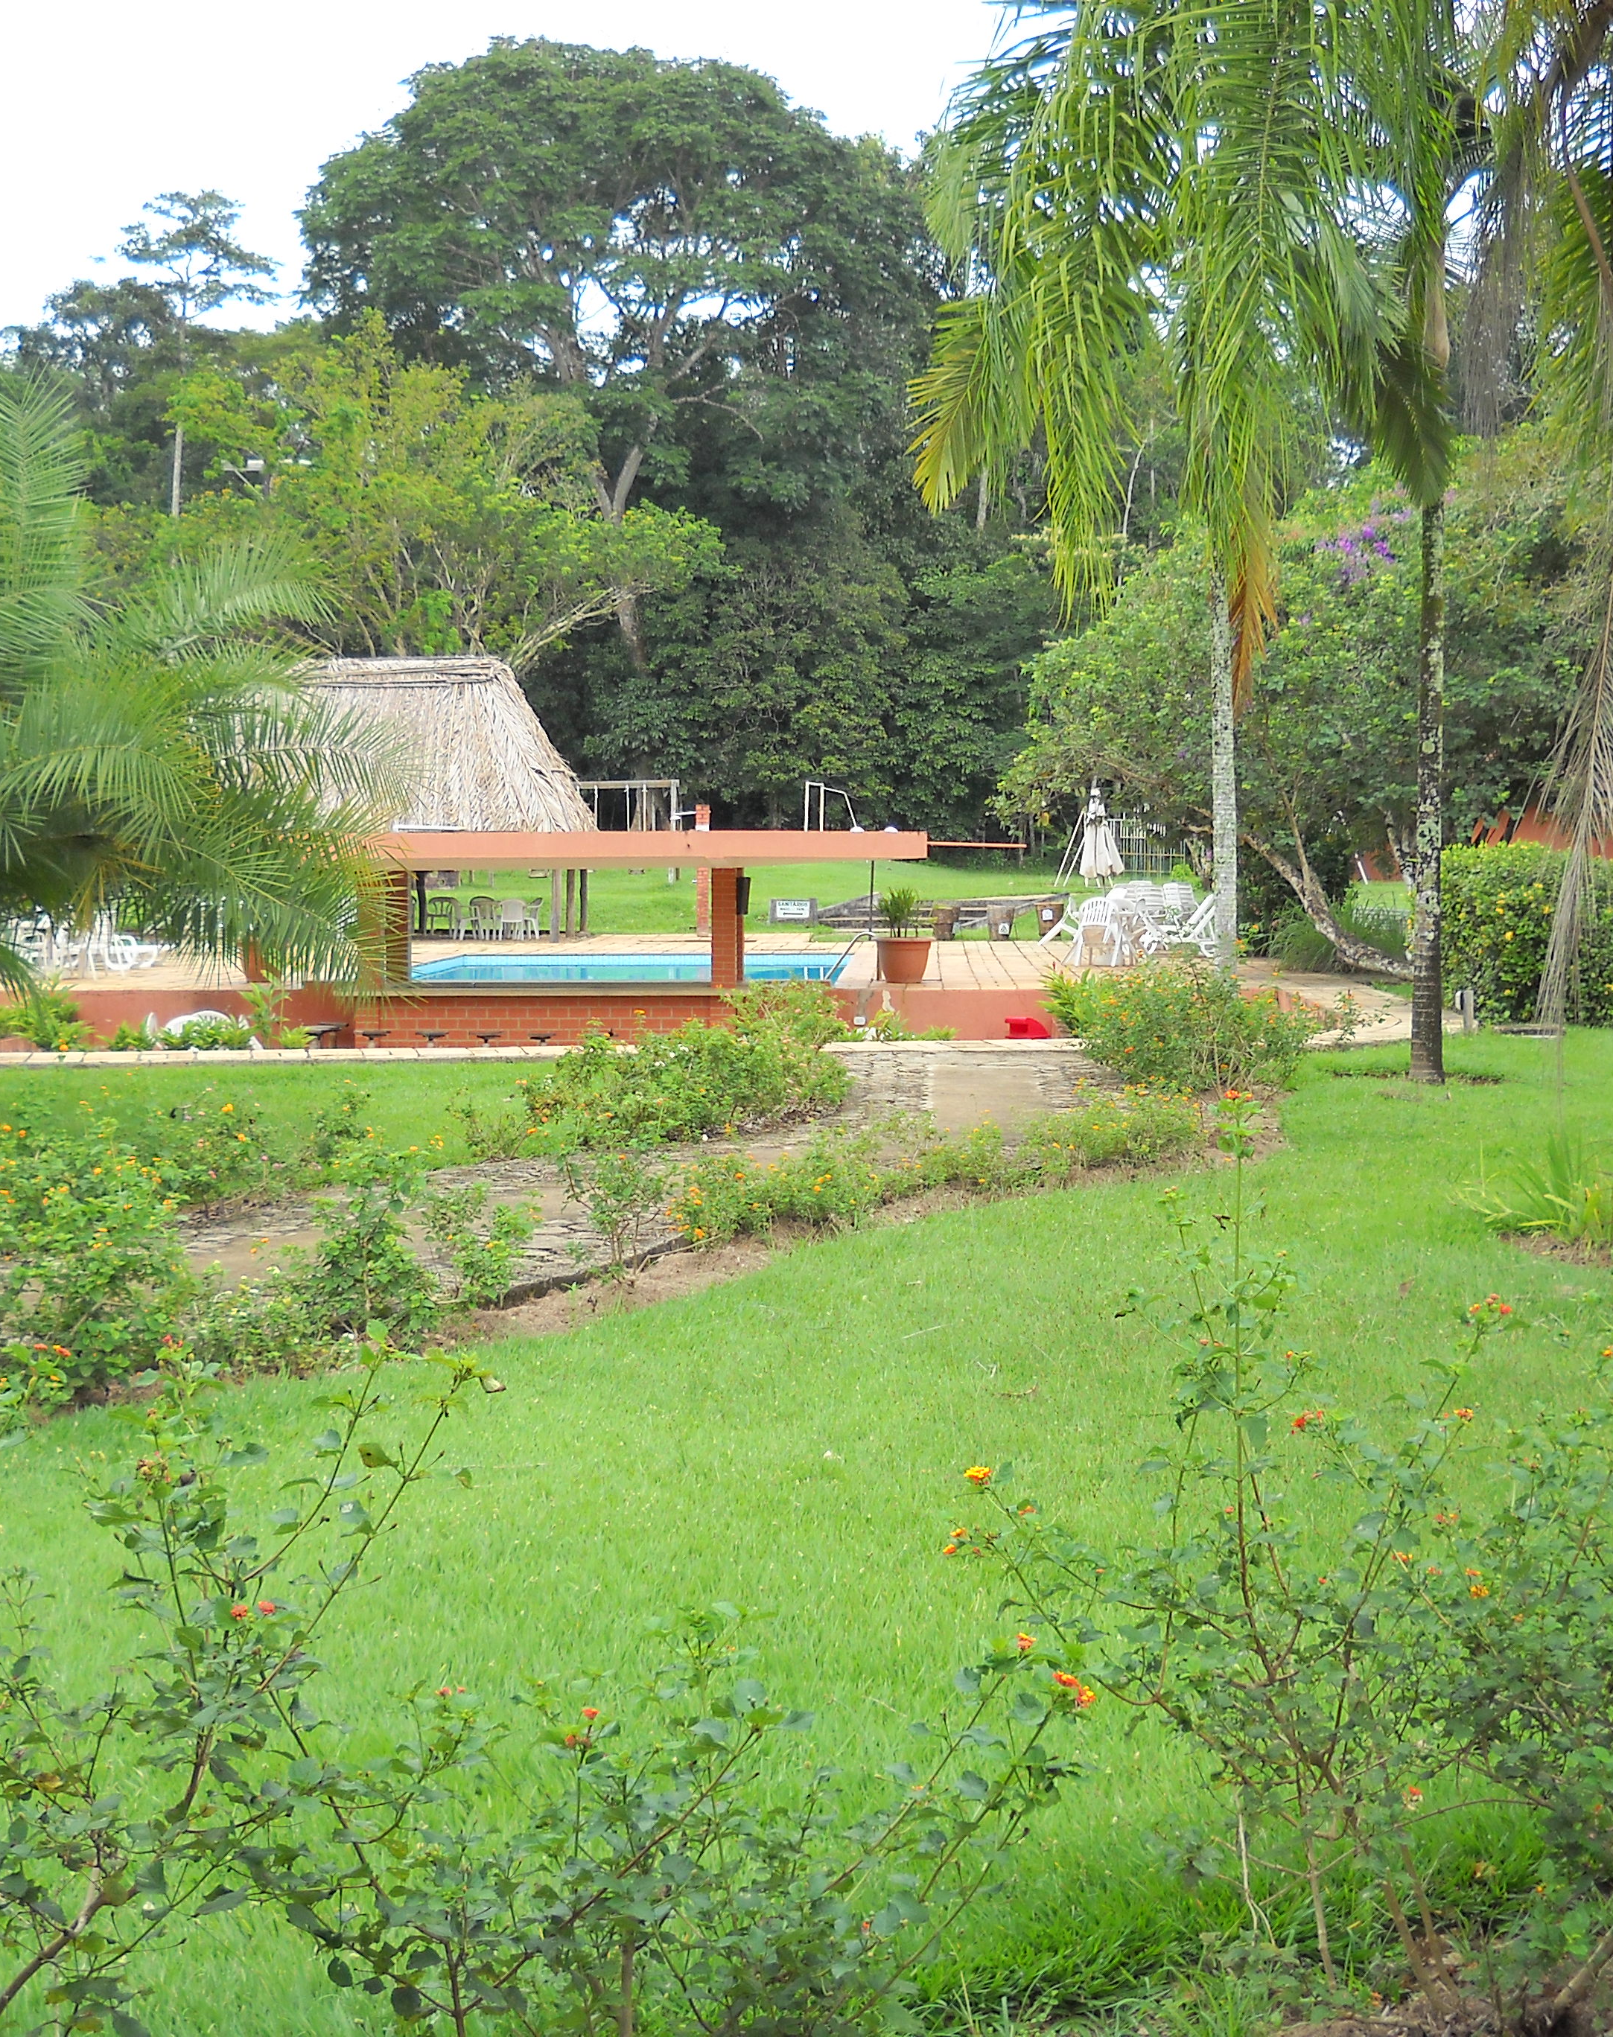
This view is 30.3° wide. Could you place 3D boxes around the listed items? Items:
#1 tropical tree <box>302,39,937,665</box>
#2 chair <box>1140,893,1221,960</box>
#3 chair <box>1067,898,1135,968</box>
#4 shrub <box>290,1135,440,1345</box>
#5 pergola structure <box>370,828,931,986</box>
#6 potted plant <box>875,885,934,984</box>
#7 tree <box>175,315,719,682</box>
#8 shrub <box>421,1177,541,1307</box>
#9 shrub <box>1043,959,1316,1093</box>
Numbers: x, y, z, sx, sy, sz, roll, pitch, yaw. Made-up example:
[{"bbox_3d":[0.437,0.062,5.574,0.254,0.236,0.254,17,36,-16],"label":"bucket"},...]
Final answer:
[{"bbox_3d":[-5.480,-16.753,88.000,18.000,22.000,17.000,0,3,0],"label":"tropical tree"},{"bbox_3d":[4.874,-1.187,38.800,1.000,0.860,0.650,-1,3,-12],"label":"chair"},{"bbox_3d":[3.640,-1.061,36.800,0.570,0.850,0.580,1,3,13],"label":"chair"},{"bbox_3d":[-1.632,0.818,11.000,0.580,0.760,0.580,0,3,0],"label":"shrub"},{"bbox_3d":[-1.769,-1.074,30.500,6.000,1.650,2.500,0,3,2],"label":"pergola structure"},{"bbox_3d":[1.023,-0.877,31.600,0.620,1.040,0.620,0,3,0],"label":"potted plant"},{"bbox_3d":[-8.348,-9.461,68.000,12.000,11.800,11.000,0,3,0],"label":"tree"},{"bbox_3d":[-1.278,0.878,11.700,0.470,0.520,0.450,0,3,0],"label":"shrub"},{"bbox_3d":[3.006,0.043,24.000,2.050,1.050,1.700,0,3,0],"label":"shrub"}]

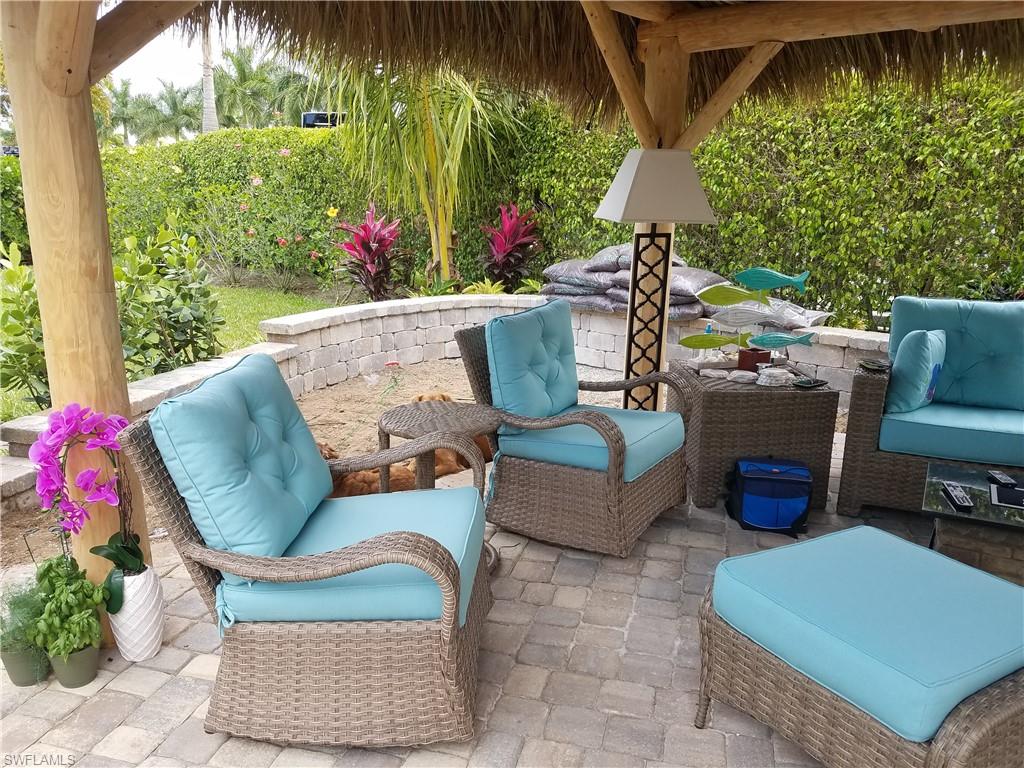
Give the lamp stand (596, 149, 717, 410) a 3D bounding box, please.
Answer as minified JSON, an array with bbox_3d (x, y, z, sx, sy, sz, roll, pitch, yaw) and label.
[{"bbox_3d":[0.680,-0.337,3.933,0.470,1.670,0.450,-2,14,-10],"label":"lamp stand"}]

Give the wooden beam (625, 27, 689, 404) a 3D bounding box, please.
[{"bbox_3d":[0.709,-0.654,3.938,0.220,2.120,0.220,1,16,0],"label":"wooden beam"}]

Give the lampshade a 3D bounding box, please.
[{"bbox_3d":[0.699,-0.961,3.777,0.460,0.355,0.450,-2,14,-10],"label":"lampshade"}]

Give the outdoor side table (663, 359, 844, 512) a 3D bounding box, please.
[{"bbox_3d":[1.116,0.220,3.749,0.640,0.560,0.580,0,16,-4],"label":"outdoor side table"}]

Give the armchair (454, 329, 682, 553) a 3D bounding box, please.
[{"bbox_3d":[0.291,0.163,3.477,0.880,0.910,0.720,10,17,32],"label":"armchair"}]

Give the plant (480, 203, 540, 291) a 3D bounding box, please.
[{"bbox_3d":[-0.001,-1.336,8.324,0.640,1.225,0.600,1,14,0],"label":"plant"}]

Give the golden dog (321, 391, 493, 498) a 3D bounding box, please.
[{"bbox_3d":[-0.486,0.300,3.625,0.870,0.410,0.400,-6,18,-24],"label":"golden dog"}]

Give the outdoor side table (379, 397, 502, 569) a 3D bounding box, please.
[{"bbox_3d":[-0.283,0.395,3.089,0.490,0.530,0.490,1,16,0],"label":"outdoor side table"}]

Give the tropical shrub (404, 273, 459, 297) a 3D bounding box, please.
[{"bbox_3d":[-0.828,-0.887,7.975,0.540,0.500,0.520,1,14,0],"label":"tropical shrub"}]

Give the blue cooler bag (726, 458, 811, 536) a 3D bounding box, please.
[{"bbox_3d":[1.161,0.493,3.494,0.295,0.285,0.210,3,14,8],"label":"blue cooler bag"}]

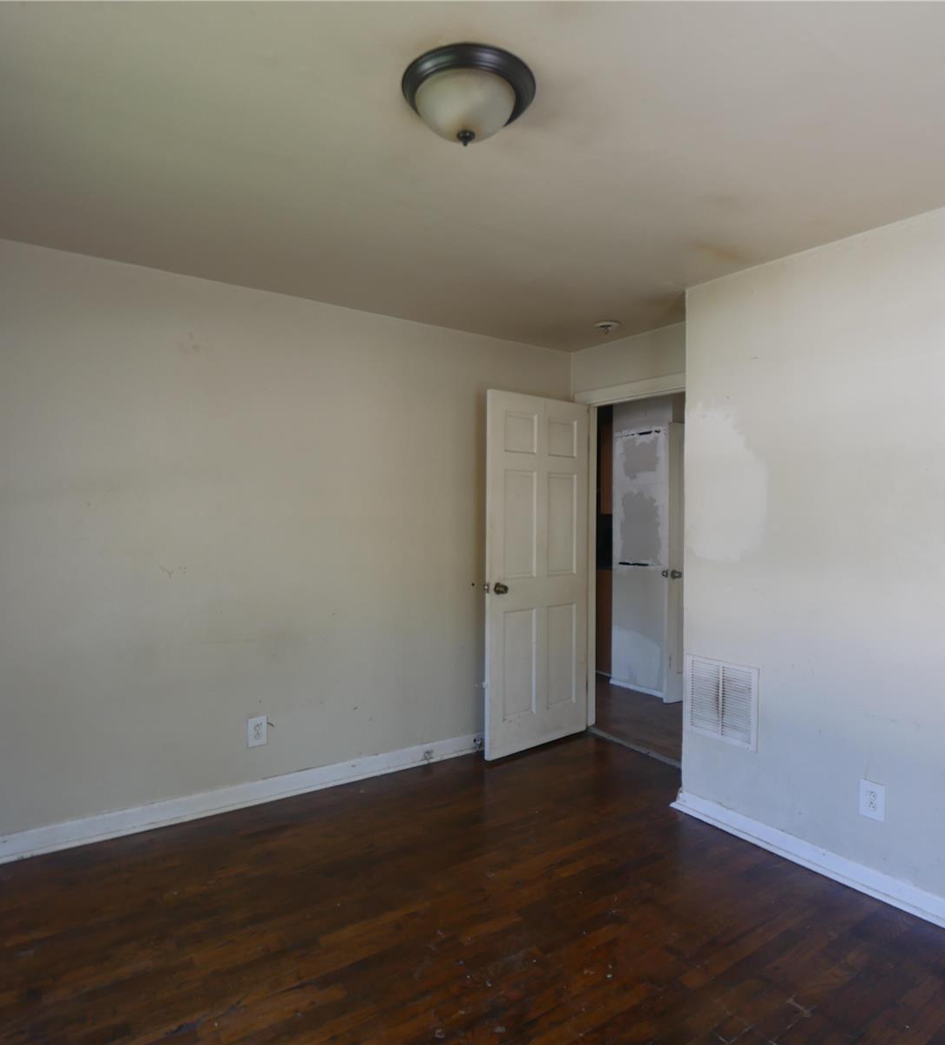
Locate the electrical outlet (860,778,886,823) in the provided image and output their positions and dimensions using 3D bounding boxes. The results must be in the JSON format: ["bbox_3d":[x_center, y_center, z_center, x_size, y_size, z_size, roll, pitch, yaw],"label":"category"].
[{"bbox_3d":[1.449,1.008,2.334,0.012,0.133,0.086,0,1,-36],"label":"electrical outlet"}]

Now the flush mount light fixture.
[{"bbox_3d":[-0.009,-1.001,1.597,0.331,0.136,0.331,1,1,0],"label":"flush mount light fixture"}]

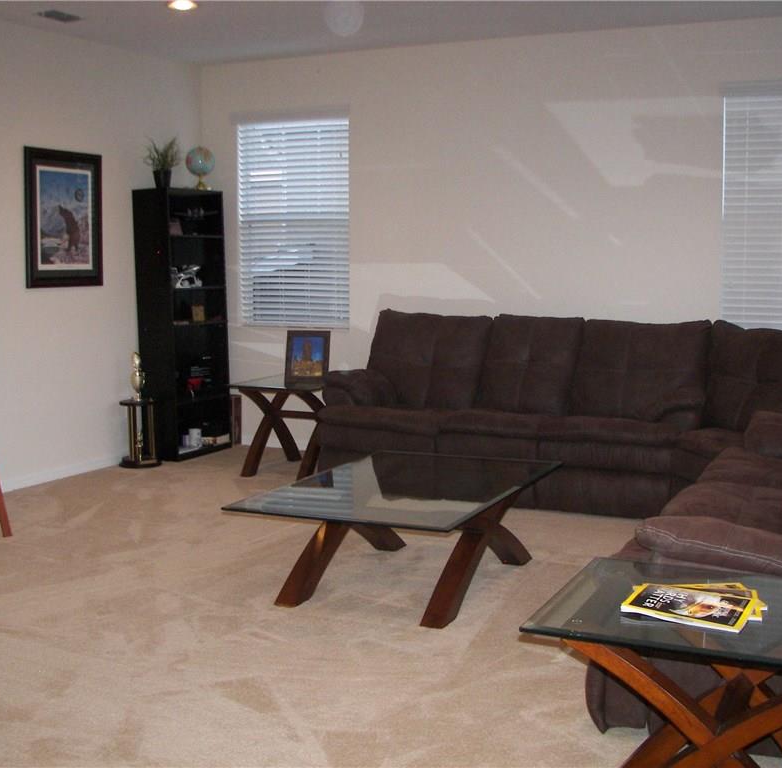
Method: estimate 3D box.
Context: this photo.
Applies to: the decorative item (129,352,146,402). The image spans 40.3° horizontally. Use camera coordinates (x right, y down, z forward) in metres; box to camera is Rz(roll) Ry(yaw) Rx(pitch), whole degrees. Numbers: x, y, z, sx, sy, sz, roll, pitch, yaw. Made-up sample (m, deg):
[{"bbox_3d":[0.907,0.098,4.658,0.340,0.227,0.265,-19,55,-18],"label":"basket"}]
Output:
[{"bbox_3d":[-1.681,-0.054,7.024,0.088,0.331,0.080,0,7,0],"label":"decorative item"}]

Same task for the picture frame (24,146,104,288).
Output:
[{"bbox_3d":[-1.961,-0.990,6.410,0.035,0.804,0.626,4,8,27],"label":"picture frame"}]

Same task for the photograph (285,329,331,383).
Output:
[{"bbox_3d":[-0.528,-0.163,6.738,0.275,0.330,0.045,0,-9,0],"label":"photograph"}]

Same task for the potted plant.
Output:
[{"bbox_3d":[-1.501,-1.455,6.996,0.248,0.348,0.248,0,7,0],"label":"potted plant"}]

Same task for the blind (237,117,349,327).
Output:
[{"bbox_3d":[-0.681,-1.114,7.393,0.894,1.424,0.060,4,8,26],"label":"blind"}]

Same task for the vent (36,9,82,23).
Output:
[{"bbox_3d":[-1.847,-2.051,5.935,0.160,0.025,0.255,4,8,26],"label":"vent"}]

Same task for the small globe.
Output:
[{"bbox_3d":[-1.316,-1.536,7.348,0.204,0.218,0.204,0,7,0],"label":"small globe"}]

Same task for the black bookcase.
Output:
[{"bbox_3d":[-1.418,-0.411,7.270,0.298,1.787,0.596,3,8,28],"label":"black bookcase"}]

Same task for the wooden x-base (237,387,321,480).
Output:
[{"bbox_3d":[-0.584,0.281,6.855,0.500,0.560,0.634,4,8,26],"label":"wooden x-base"}]

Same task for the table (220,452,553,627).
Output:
[{"bbox_3d":[0.070,0.629,4.488,0.904,0.427,1.341,3,8,25],"label":"table"}]

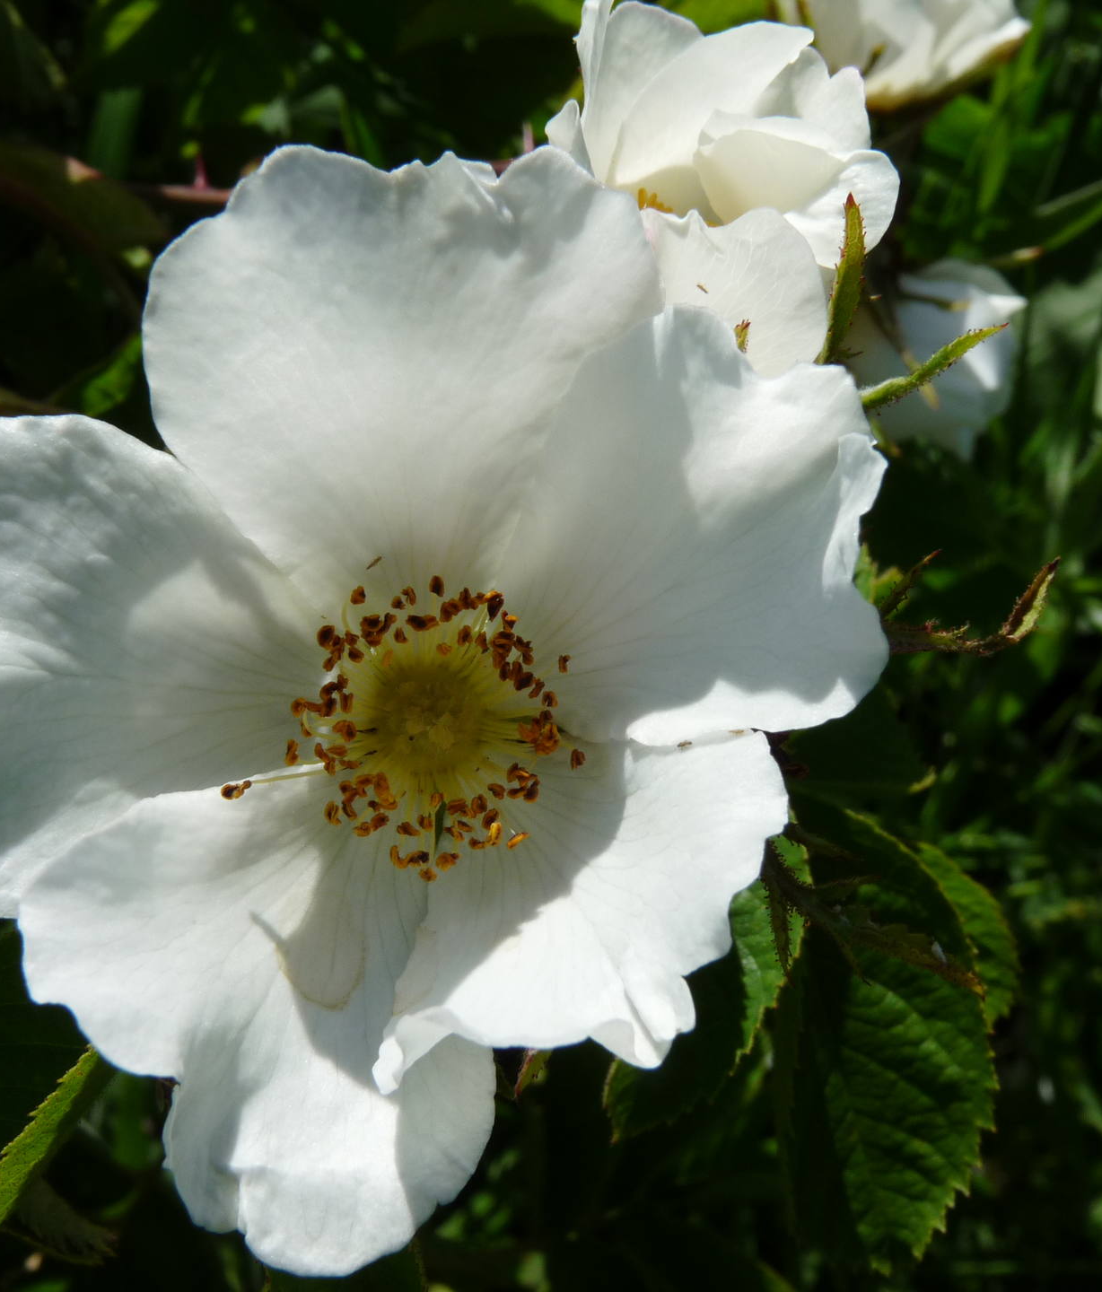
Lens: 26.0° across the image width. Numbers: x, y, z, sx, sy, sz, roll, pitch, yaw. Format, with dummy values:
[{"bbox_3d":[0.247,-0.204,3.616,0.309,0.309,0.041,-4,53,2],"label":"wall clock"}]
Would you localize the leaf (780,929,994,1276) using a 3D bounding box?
[{"bbox_3d":[0.027,0.037,0.193,0.017,0.010,0.029,-8,84,-3],"label":"leaf"}]

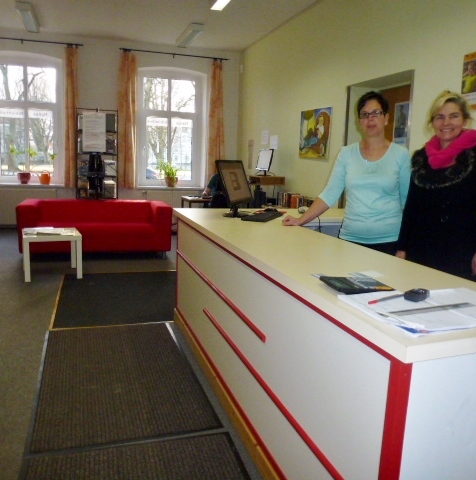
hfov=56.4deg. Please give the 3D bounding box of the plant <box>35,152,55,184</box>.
[{"bbox_3d":[-3.290,-1.225,7.585,0.315,0.566,0.280,-1,11,-19],"label":"plant"}]

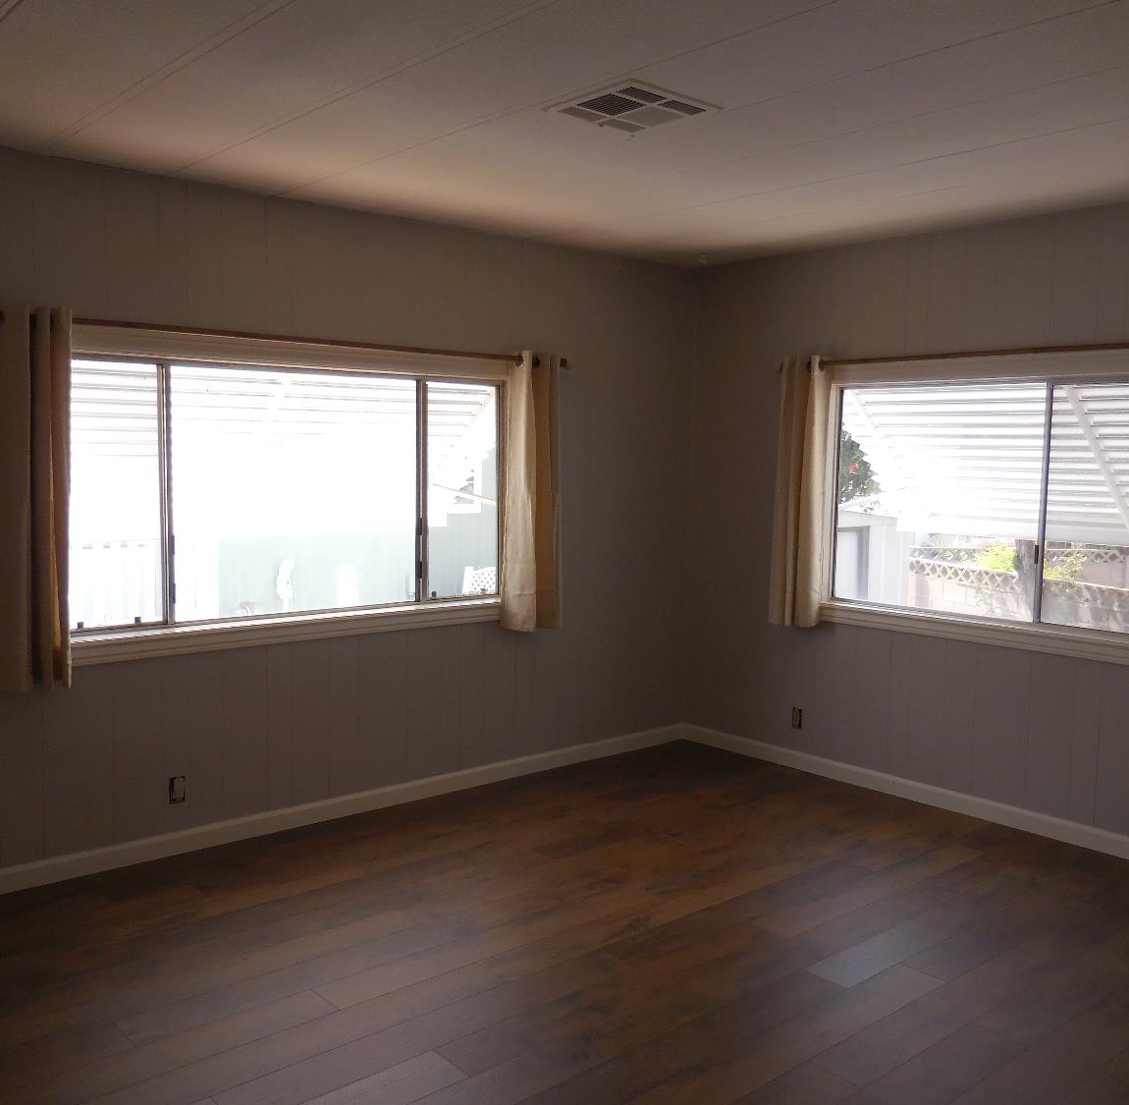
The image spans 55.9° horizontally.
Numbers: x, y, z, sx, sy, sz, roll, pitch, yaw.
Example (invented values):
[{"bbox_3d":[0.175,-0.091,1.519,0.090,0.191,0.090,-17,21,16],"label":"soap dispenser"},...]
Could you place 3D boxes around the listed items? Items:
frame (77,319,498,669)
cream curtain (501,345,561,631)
[{"bbox_3d":[-1.008,-0.231,4.165,2.056,1.157,0.094,-4,7,-39],"label":"frame"},{"bbox_3d":[-0.148,-0.271,4.755,0.250,1.222,0.099,-4,7,-39],"label":"cream curtain"}]

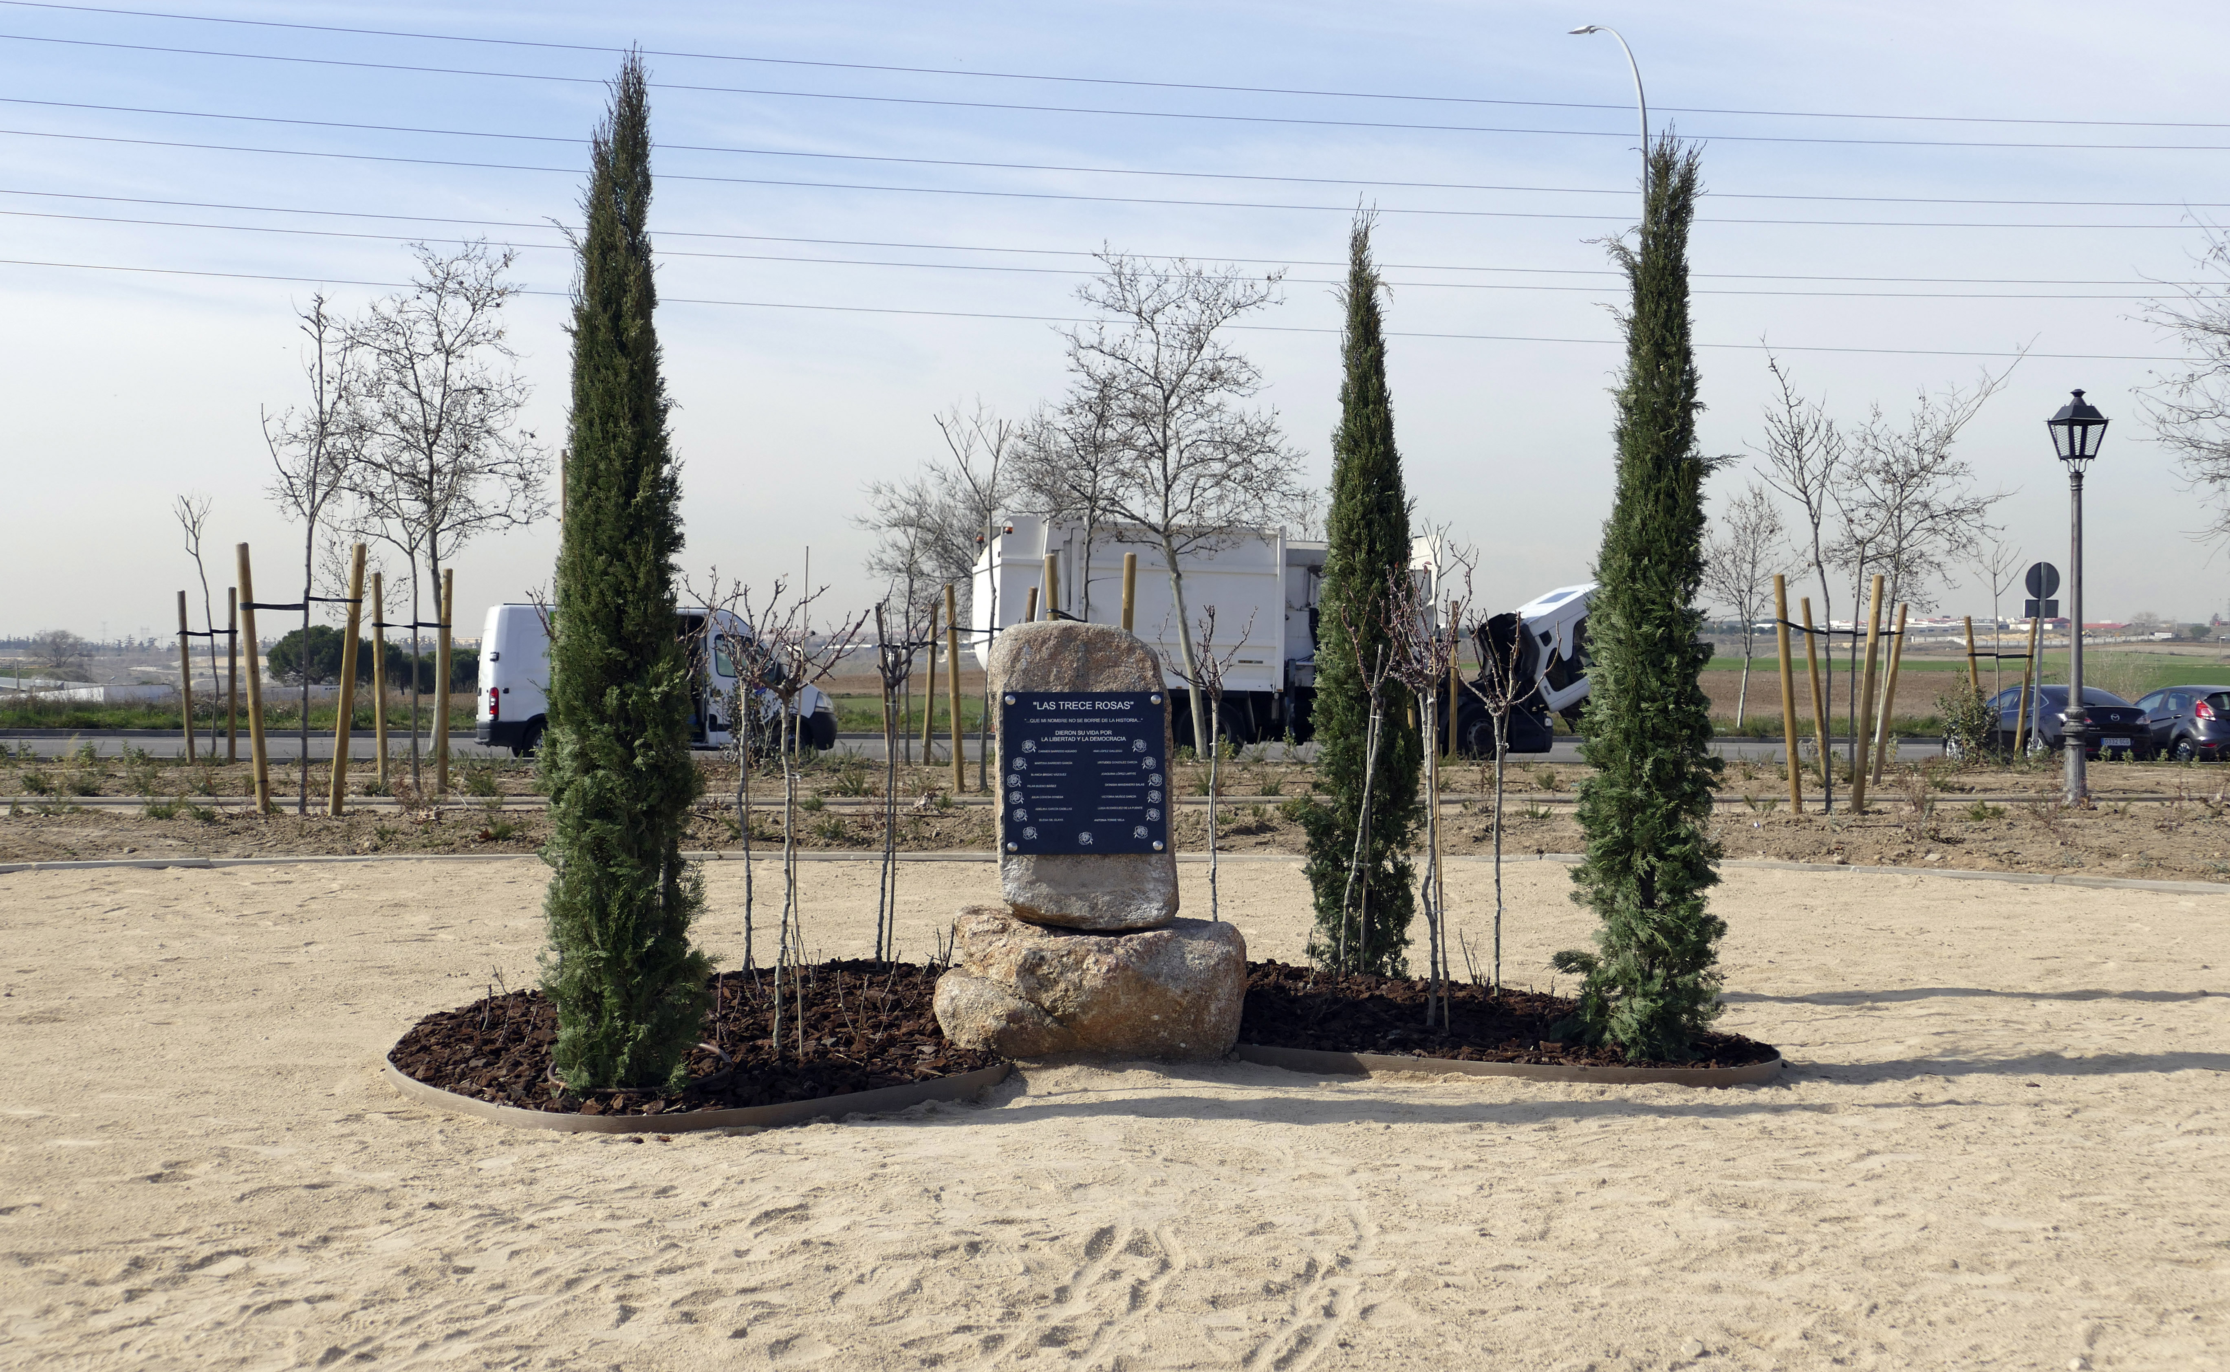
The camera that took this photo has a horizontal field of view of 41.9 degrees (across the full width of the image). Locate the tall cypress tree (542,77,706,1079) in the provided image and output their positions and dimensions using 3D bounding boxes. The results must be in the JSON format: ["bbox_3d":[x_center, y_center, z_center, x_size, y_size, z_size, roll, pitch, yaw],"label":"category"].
[{"bbox_3d":[-1.682,-0.386,10.000,0.580,3.562,0.580,0,1,0],"label":"tall cypress tree"}]

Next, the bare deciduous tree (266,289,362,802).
[{"bbox_3d":[-7.165,-1.187,26.000,0.871,4.662,0.850,0,1,0],"label":"bare deciduous tree"}]

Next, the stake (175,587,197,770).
[{"bbox_3d":[-12.910,-0.121,40.483,0.102,2.403,0.102,-3,1,0],"label":"stake"}]

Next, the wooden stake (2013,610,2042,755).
[{"bbox_3d":[14.084,0.040,45.000,0.090,2.226,0.090,7,1,0],"label":"wooden stake"}]

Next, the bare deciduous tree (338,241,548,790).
[{"bbox_3d":[-6.768,-1.709,29.238,2.120,5.524,2.000,0,1,0],"label":"bare deciduous tree"}]

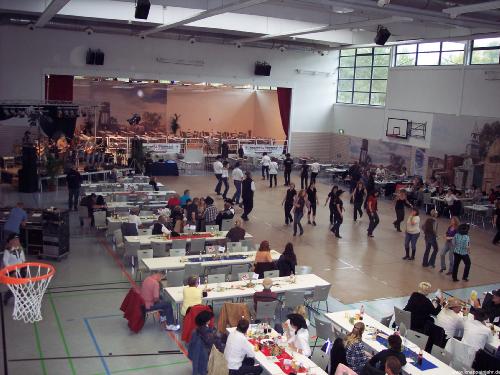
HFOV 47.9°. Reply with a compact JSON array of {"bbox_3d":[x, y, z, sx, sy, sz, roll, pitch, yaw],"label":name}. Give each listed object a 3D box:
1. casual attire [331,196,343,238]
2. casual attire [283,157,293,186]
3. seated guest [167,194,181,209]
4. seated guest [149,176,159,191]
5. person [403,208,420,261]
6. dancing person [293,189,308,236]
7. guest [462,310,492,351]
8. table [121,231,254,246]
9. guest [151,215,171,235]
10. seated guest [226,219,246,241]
[{"bbox_3d":[3.149,0.966,19.914,0.520,1.540,0.480,6,10,17],"label":"casual attire"},{"bbox_3d":[2.120,-0.882,31.082,0.520,1.560,0.340,3,10,2],"label":"casual attire"},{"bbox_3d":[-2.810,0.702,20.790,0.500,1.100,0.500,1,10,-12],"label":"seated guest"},{"bbox_3d":[-4.120,0.079,24.177,0.650,1.220,0.500,1,9,-14],"label":"seated guest"},{"bbox_3d":[5.075,1.434,17.703,0.420,1.620,0.500,-5,13,-41],"label":"person"},{"bbox_3d":[1.795,0.868,19.854,0.550,1.630,0.420,1,9,-11],"label":"dancing person"},{"bbox_3d":[4.070,2.844,10.202,0.500,1.180,0.750,12,13,43],"label":"guest"},{"bbox_3d":[-1.712,1.773,16.228,3.563,0.740,0.818,-1,10,-25],"label":"table"},{"bbox_3d":[-2.648,1.391,16.776,0.520,1.220,0.720,8,10,28],"label":"guest"},{"bbox_3d":[-0.356,1.550,16.024,0.500,1.280,0.700,-3,11,-31],"label":"seated guest"}]

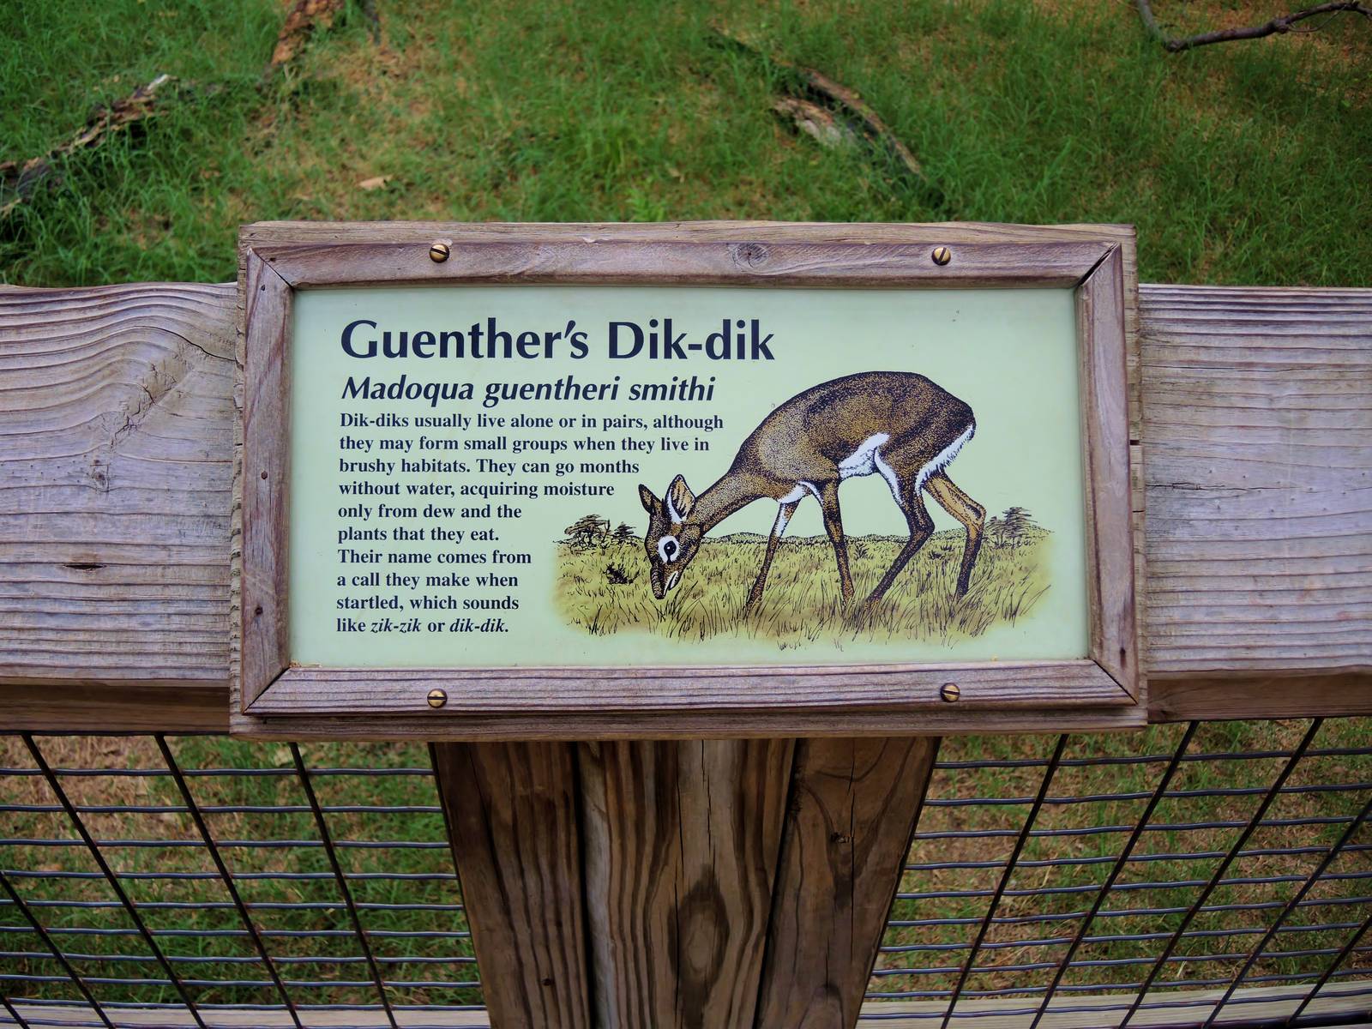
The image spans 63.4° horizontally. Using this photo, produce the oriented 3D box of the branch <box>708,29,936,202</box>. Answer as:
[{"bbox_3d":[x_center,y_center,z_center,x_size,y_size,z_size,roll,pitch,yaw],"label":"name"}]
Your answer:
[{"bbox_3d":[0.349,-1.360,3.549,0.260,0.130,1.380,-19,45,-21],"label":"branch"}]

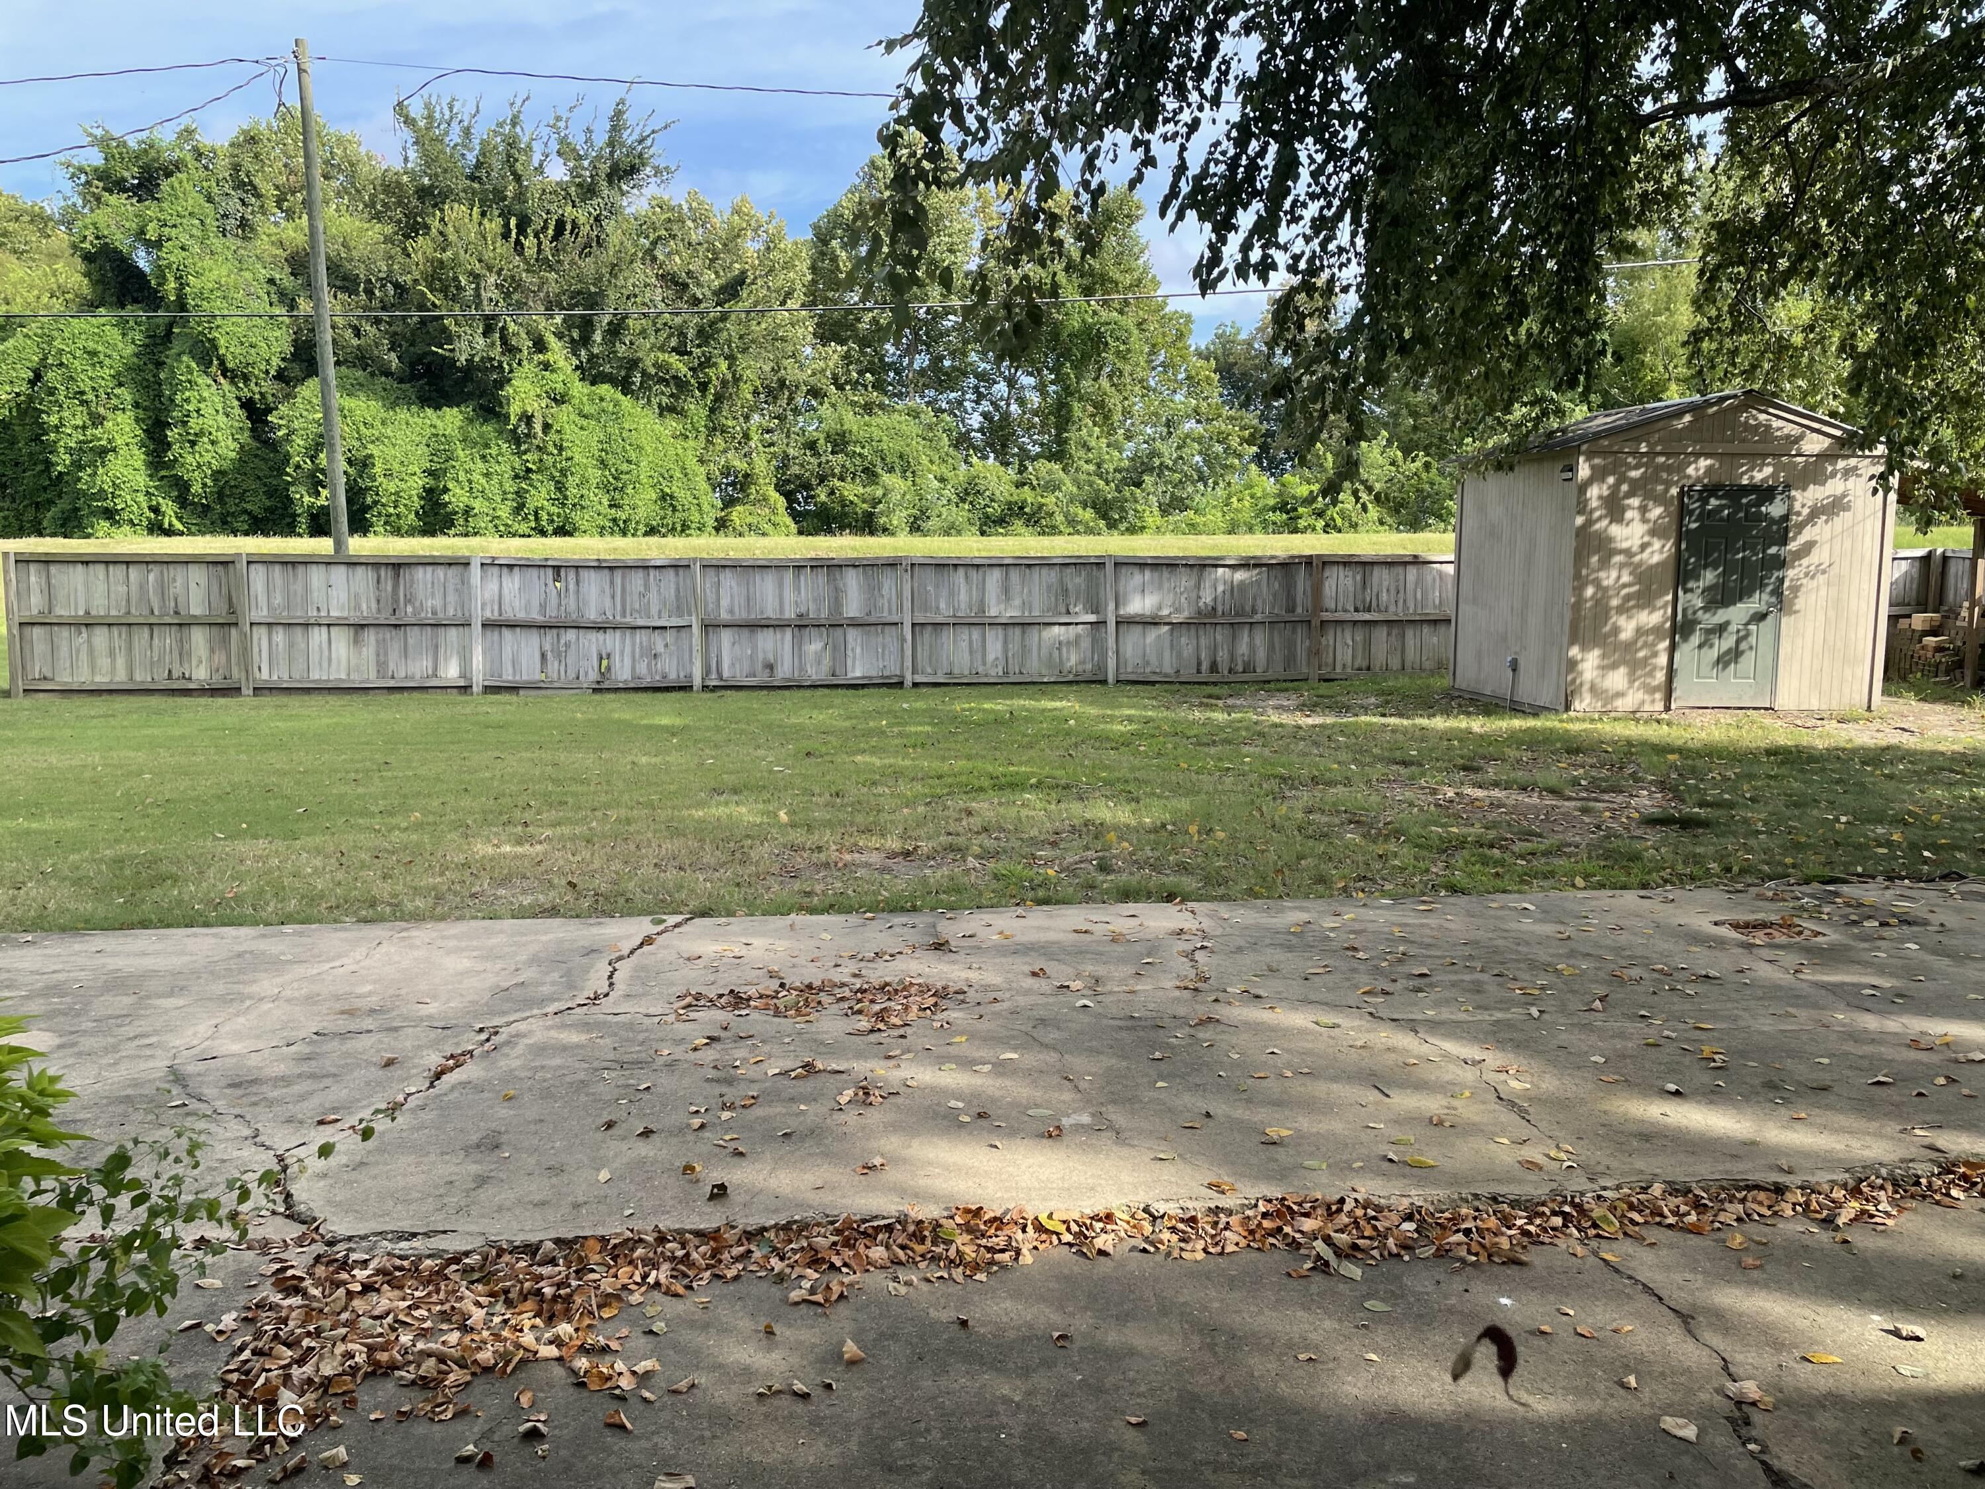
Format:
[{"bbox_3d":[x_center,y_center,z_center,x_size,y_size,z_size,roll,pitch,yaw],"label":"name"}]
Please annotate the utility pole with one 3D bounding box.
[{"bbox_3d":[-8.383,-4.833,18.767,0.210,7.704,0.210,-2,7,0],"label":"utility pole"}]

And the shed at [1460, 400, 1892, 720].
[{"bbox_3d":[6.705,-1.898,14.934,3.235,3.002,2.645,0,7,-7],"label":"shed"}]

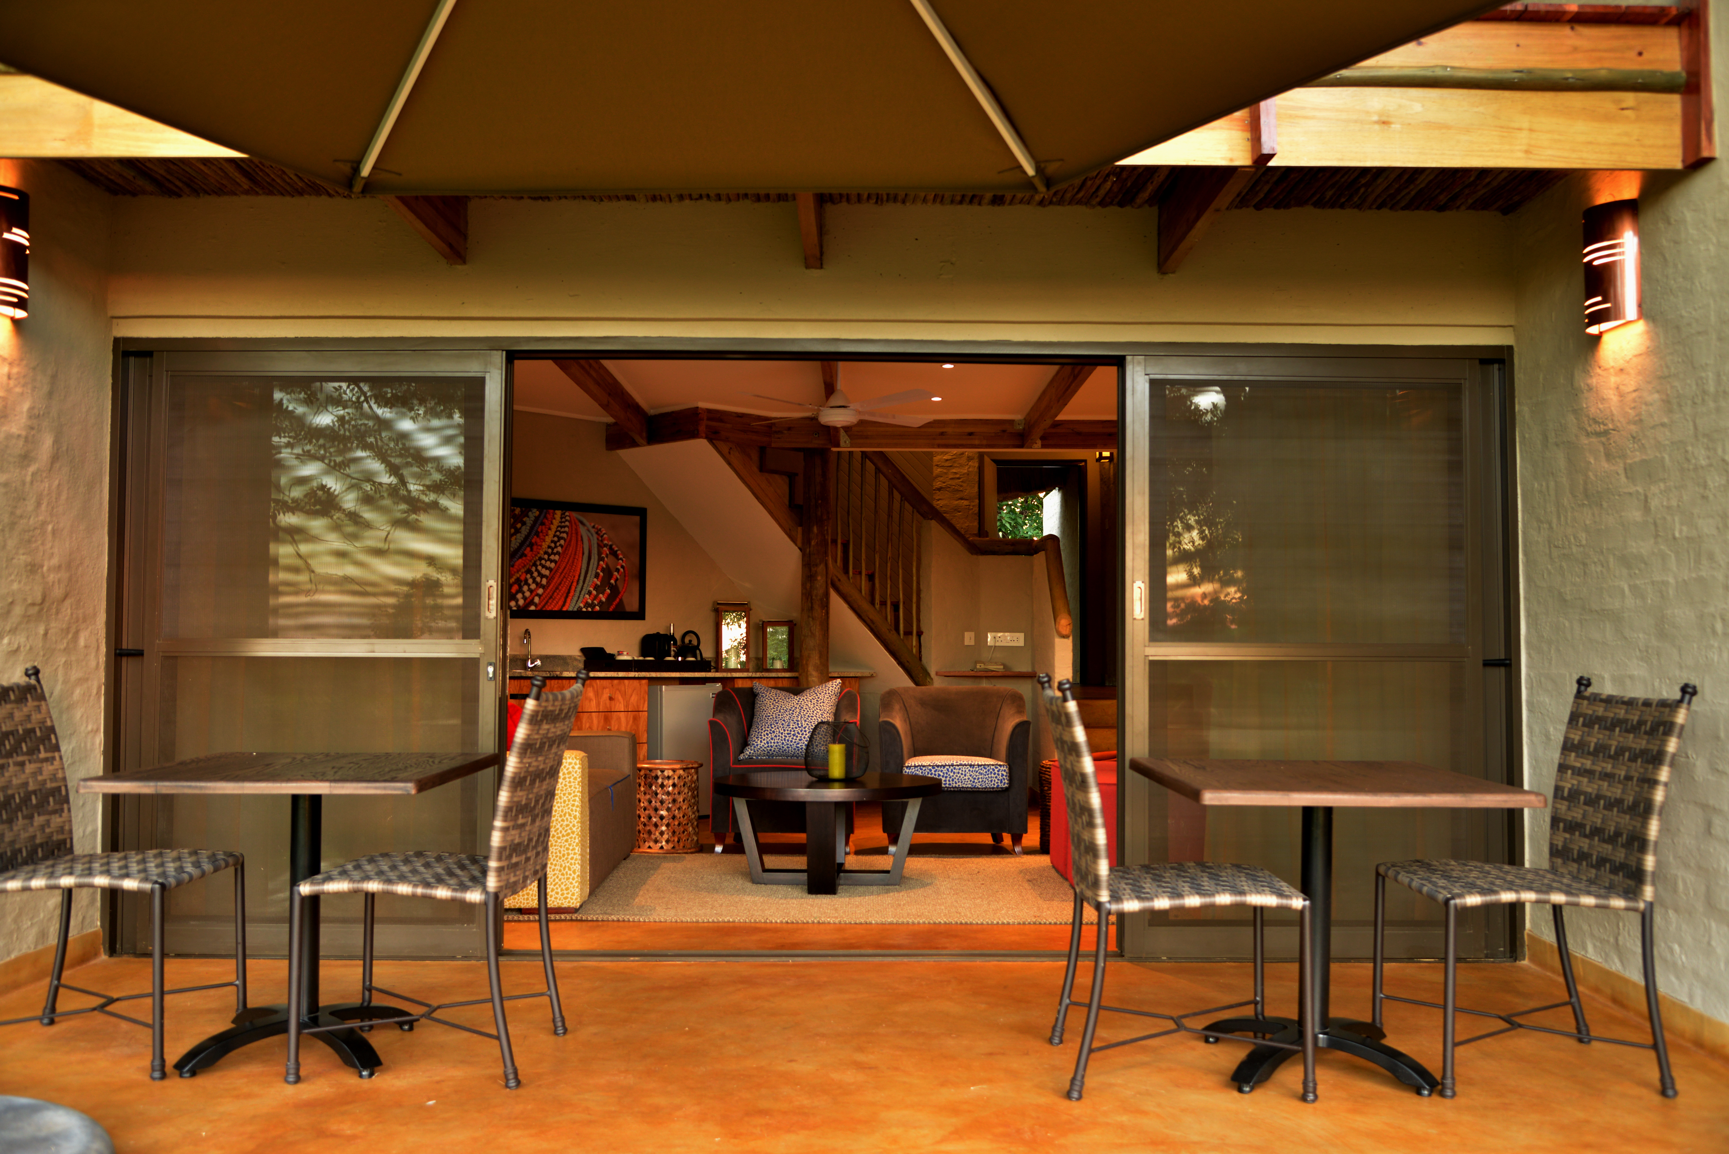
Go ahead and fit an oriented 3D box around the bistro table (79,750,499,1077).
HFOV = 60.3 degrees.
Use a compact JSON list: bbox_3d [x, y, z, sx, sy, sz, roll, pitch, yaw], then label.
[{"bbox_3d":[-1.441,0.865,3.886,0.780,0.740,0.890,0,-3,0],"label":"bistro table"}]

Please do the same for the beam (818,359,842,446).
[{"bbox_3d":[-0.168,-1.005,7.342,0.056,0.190,3.800,0,-3,0],"label":"beam"}]

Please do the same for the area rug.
[{"bbox_3d":[-0.217,1.357,6.633,2.500,0.015,1.820,0,-2,0],"label":"area rug"}]

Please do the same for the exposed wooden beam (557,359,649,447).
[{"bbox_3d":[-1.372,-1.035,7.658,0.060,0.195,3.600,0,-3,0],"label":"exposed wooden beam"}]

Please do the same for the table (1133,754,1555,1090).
[{"bbox_3d":[1.183,0.892,3.875,0.800,0.745,0.820,0,-2,0],"label":"table"}]

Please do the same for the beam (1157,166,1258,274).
[{"bbox_3d":[1.041,-1.190,4.593,0.052,0.235,1.100,0,-3,0],"label":"beam"}]

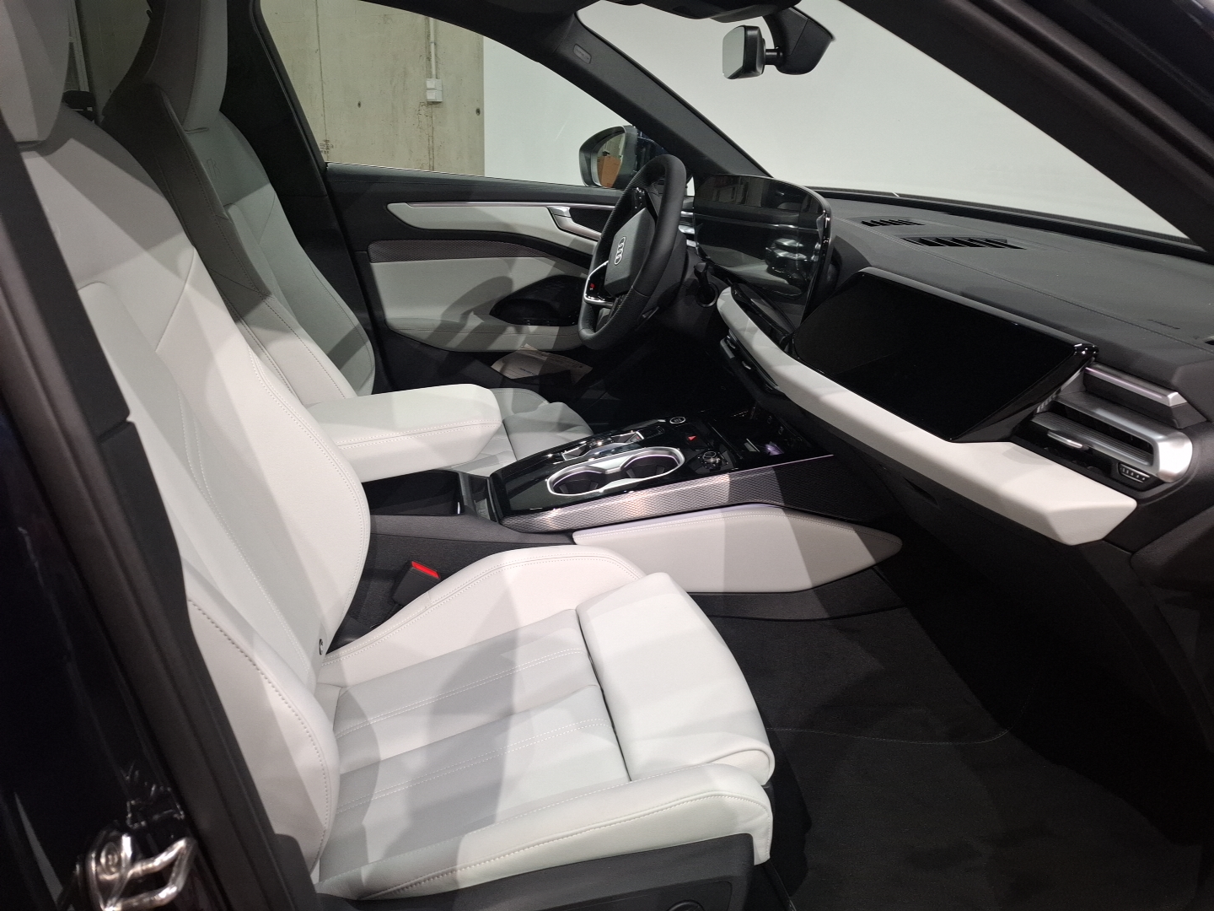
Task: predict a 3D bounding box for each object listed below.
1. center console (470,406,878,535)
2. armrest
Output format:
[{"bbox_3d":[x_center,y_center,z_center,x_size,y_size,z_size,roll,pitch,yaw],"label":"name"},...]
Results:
[{"bbox_3d":[0.093,0.024,1.217,0.570,0.115,0.240,-7,23,-10],"label":"center console"},{"bbox_3d":[-0.299,-0.029,1.107,0.305,0.072,0.195,-8,23,-10],"label":"armrest"}]

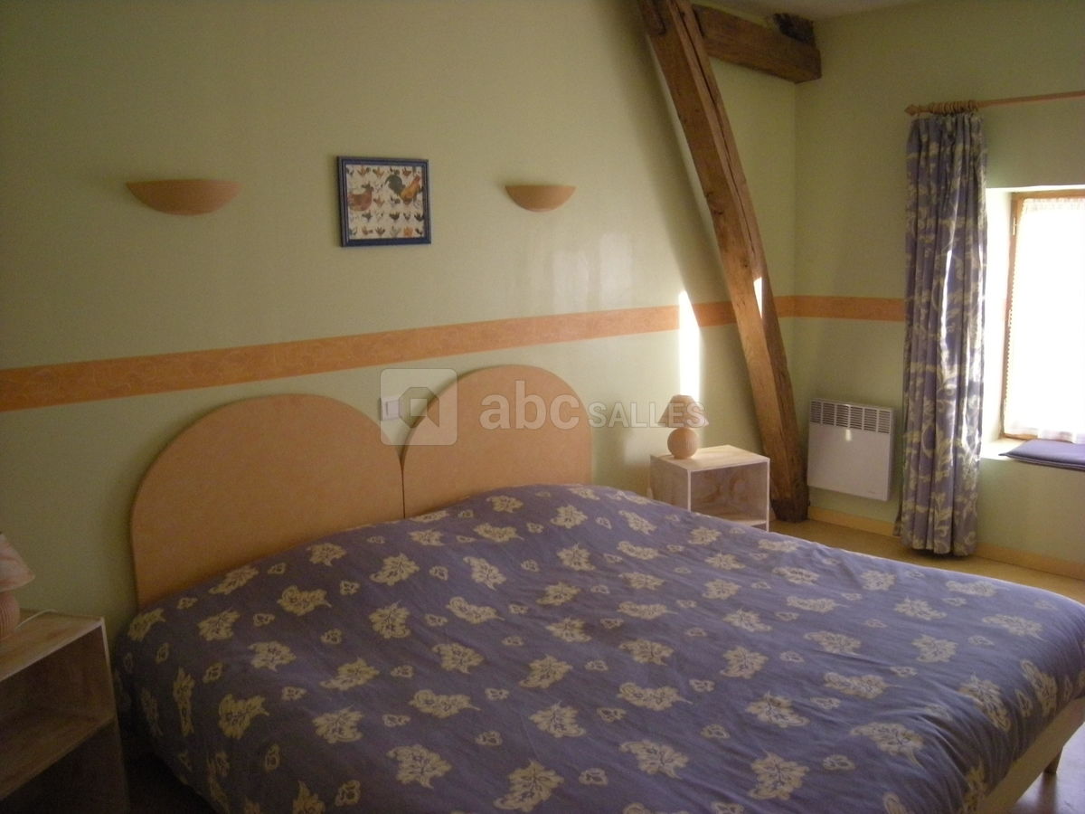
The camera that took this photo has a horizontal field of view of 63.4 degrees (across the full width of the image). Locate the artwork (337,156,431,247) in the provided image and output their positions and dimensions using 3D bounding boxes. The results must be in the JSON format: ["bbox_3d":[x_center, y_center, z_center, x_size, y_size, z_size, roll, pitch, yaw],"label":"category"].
[{"bbox_3d":[-0.548,-0.715,3.068,0.341,0.293,0.025,-10,13,-37],"label":"artwork"}]

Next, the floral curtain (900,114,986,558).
[{"bbox_3d":[1.795,-0.294,3.932,0.150,1.953,0.295,-12,14,-42],"label":"floral curtain"}]

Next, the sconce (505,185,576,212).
[{"bbox_3d":[0.023,-0.816,3.451,0.338,0.098,0.105,-10,13,-37],"label":"sconce"}]

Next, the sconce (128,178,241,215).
[{"bbox_3d":[-1.049,-0.625,2.636,0.338,0.098,0.105,-10,13,-37],"label":"sconce"}]

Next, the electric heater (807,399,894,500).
[{"bbox_3d":[1.542,0.208,4.377,0.070,0.447,0.422,-12,14,-42],"label":"electric heater"}]

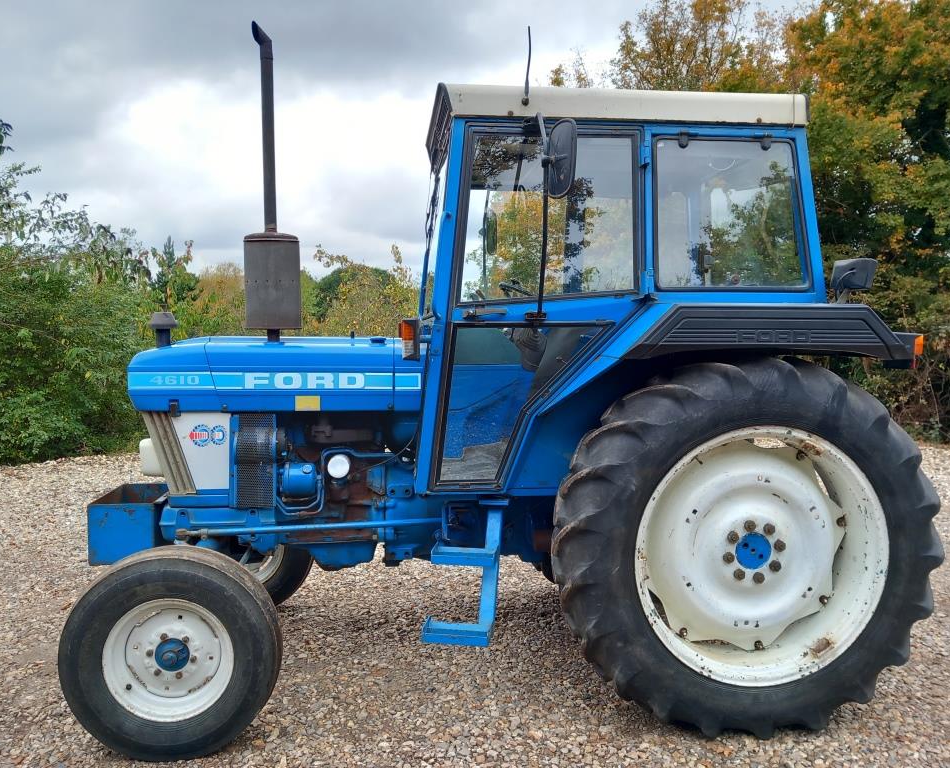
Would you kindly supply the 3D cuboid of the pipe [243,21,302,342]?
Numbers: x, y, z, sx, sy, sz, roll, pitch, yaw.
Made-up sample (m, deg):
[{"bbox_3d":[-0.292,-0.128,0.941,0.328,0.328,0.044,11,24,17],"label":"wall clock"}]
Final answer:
[{"bbox_3d":[-0.884,-0.889,3.489,0.250,1.389,0.170,0,3,-5],"label":"pipe"}]

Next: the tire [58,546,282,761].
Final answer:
[{"bbox_3d":[-1.091,0.966,2.902,0.775,0.765,0.205,0,3,-6],"label":"tire"}]

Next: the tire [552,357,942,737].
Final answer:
[{"bbox_3d":[1.041,0.612,3.086,1.450,1.425,0.350,0,3,-5],"label":"tire"}]

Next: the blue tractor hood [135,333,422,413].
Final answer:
[{"bbox_3d":[-0.848,-0.057,3.579,1.220,0.287,0.589,0,5,-6],"label":"blue tractor hood"}]

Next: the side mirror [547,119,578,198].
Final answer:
[{"bbox_3d":[0.314,-0.810,2.869,0.050,0.280,0.170,-1,4,-22],"label":"side mirror"}]

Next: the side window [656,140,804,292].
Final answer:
[{"bbox_3d":[0.999,-0.664,3.112,0.613,0.578,0.050,0,3,-5],"label":"side window"}]

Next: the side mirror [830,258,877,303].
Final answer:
[{"bbox_3d":[1.499,-0.410,3.162,0.175,0.173,0.150,0,3,-5],"label":"side mirror"}]

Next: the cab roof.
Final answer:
[{"bbox_3d":[0.530,-1.110,3.657,1.455,0.145,1.170,0,3,-5],"label":"cab roof"}]

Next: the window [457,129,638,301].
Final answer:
[{"bbox_3d":[0.272,-0.633,3.037,0.685,0.640,0.050,0,3,-5],"label":"window"}]

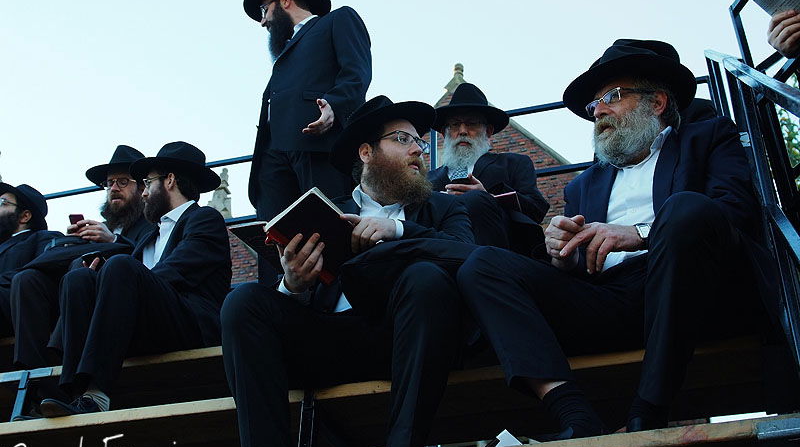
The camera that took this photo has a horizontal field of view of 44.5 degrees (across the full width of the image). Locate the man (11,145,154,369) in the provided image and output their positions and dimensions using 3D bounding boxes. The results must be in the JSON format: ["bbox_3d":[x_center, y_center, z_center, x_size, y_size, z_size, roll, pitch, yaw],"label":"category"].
[{"bbox_3d":[-1.235,0.160,4.590,0.560,1.260,0.860,-18,-30,29],"label":"man"}]

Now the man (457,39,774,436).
[{"bbox_3d":[0.688,0.019,2.758,0.600,1.268,0.930,-24,-33,36],"label":"man"}]

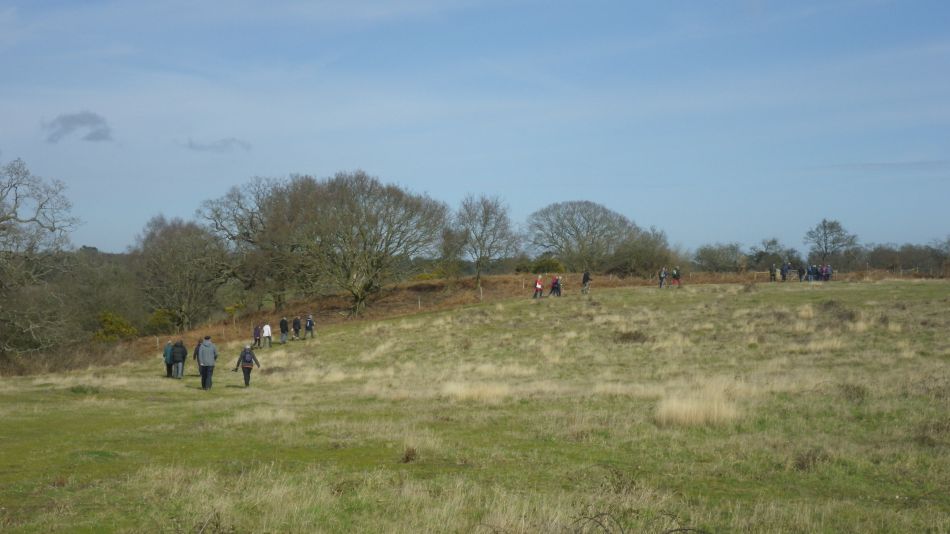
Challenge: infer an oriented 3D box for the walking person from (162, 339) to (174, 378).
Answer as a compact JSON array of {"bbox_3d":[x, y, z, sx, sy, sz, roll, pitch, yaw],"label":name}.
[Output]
[{"bbox_3d":[-13.641,4.113,57.300,0.540,1.650,0.420,0,0,-6],"label":"walking person"}]

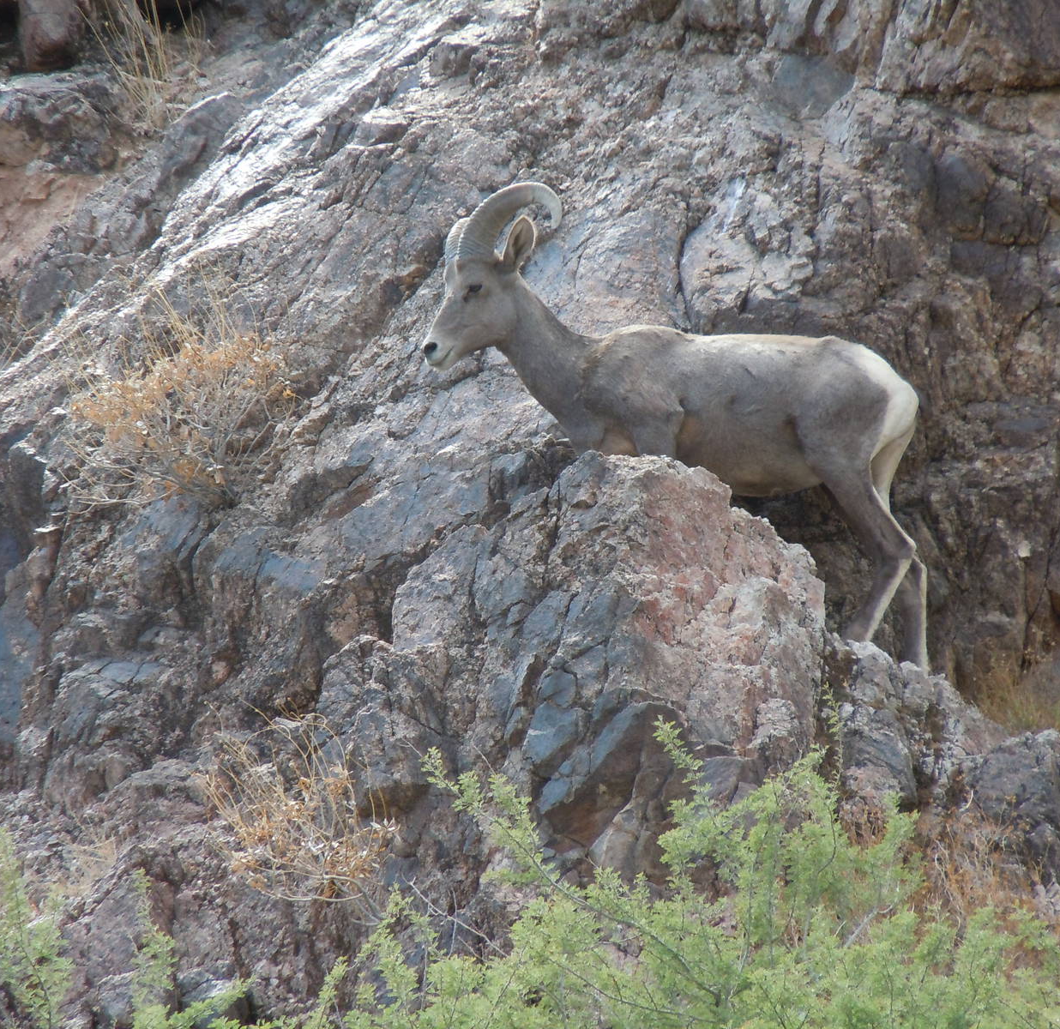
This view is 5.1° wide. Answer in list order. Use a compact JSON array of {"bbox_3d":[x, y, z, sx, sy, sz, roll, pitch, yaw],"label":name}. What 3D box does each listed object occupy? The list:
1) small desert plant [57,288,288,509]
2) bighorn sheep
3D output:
[{"bbox_3d":[-0.889,-0.286,30.100,0.580,0.540,0.500,0,-9,0],"label":"small desert plant"},{"bbox_3d":[0.364,-0.215,30.000,1.270,1.230,0.400,-2,-9,10],"label":"bighorn sheep"}]

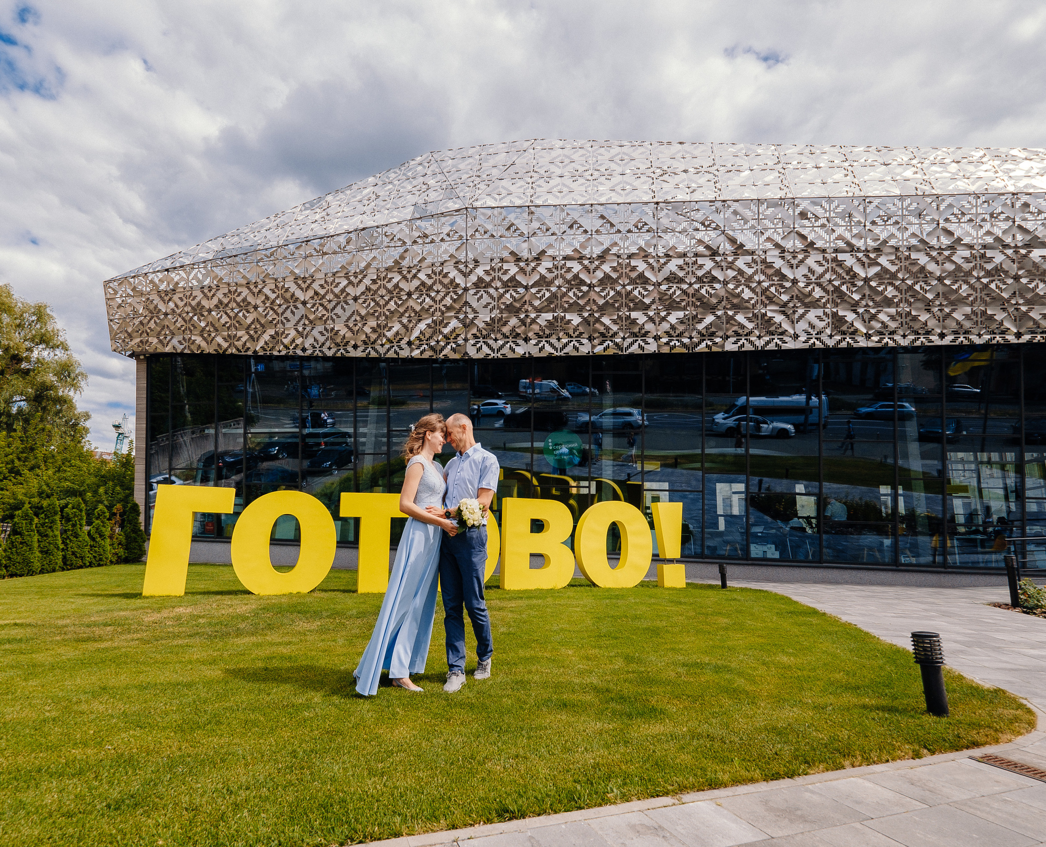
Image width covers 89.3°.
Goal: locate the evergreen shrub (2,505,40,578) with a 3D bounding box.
[{"bbox_3d":[-9.843,2.307,10.427,0.600,1.336,0.600,11,-15,-41],"label":"evergreen shrub"}]

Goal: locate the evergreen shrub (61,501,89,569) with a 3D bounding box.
[{"bbox_3d":[-10.081,2.475,11.948,0.570,1.557,0.570,10,-14,-38],"label":"evergreen shrub"}]

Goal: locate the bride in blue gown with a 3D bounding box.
[{"bbox_3d":[-0.679,0.766,3.392,0.600,1.690,0.500,-5,-13,29],"label":"bride in blue gown"}]

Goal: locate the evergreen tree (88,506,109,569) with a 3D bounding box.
[{"bbox_3d":[-10.015,2.652,12.534,0.530,1.414,0.530,10,-14,-37],"label":"evergreen tree"}]

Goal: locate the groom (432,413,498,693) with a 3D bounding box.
[{"bbox_3d":[-0.318,0.769,3.419,0.400,1.710,0.500,12,-15,-43],"label":"groom"}]

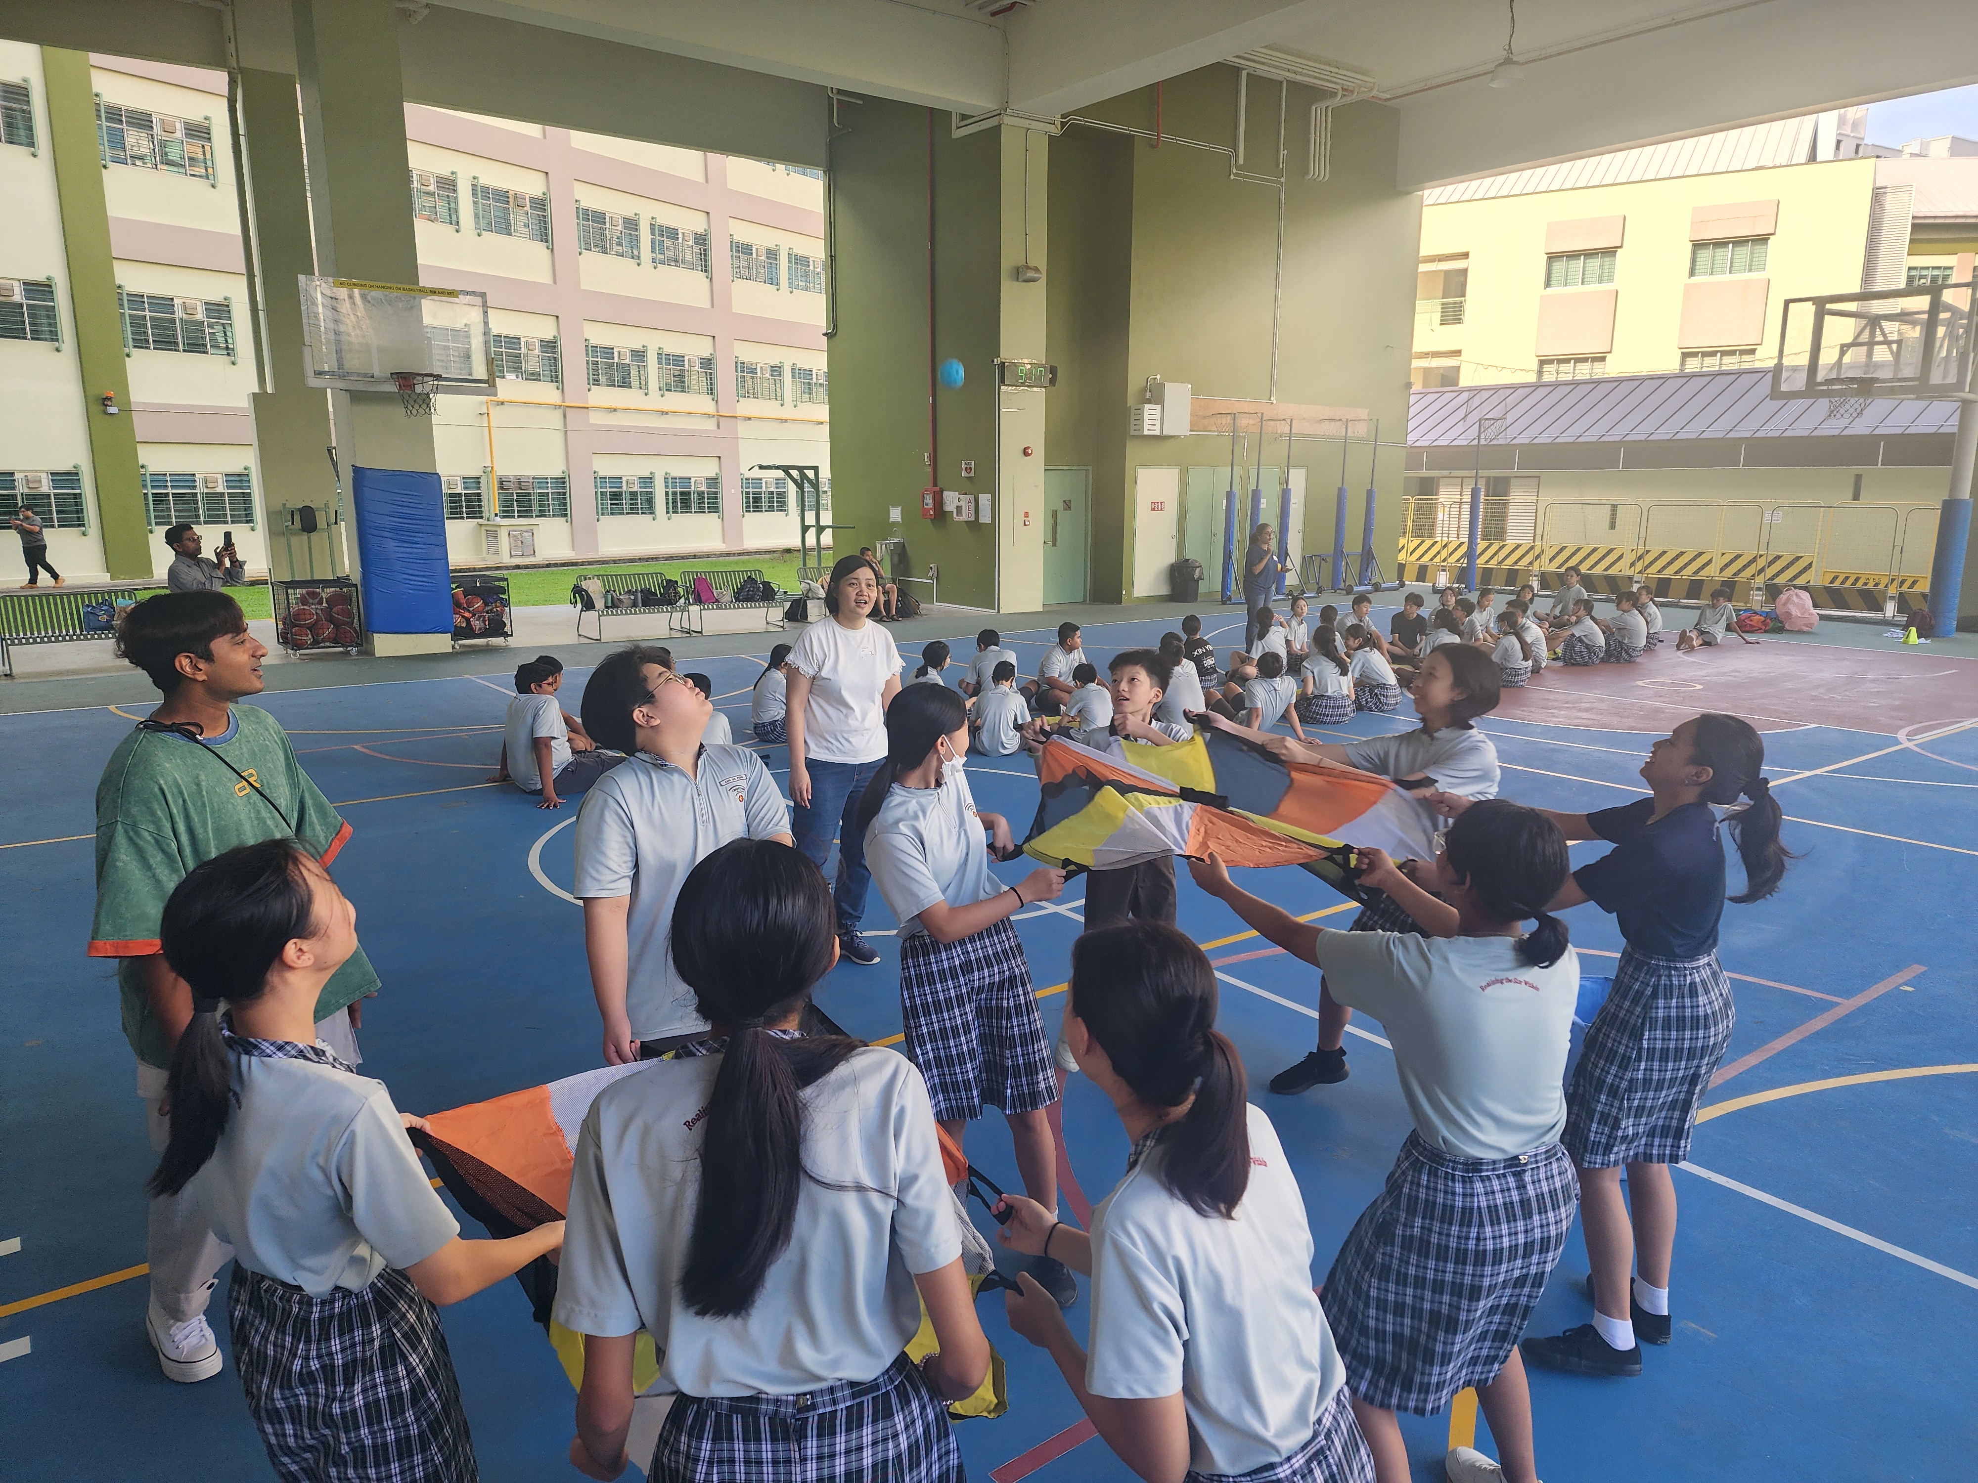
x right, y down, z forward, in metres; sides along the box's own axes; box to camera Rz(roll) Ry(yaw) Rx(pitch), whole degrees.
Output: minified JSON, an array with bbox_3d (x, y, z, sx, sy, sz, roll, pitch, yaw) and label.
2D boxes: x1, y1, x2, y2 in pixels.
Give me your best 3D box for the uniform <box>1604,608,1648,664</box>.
[{"bbox_3d":[7.169,-1.205,14.778,0.500,0.590,0.430,6,13,29],"label":"uniform"}]

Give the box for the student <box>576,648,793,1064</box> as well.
[{"bbox_3d":[-0.663,0.612,2.755,0.500,1.610,0.420,-6,13,-27],"label":"student"}]

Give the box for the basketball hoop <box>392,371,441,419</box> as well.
[{"bbox_3d":[-6.034,-3.661,13.890,0.490,0.480,0.520,-8,14,-36],"label":"basketball hoop"}]

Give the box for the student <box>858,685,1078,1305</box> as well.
[{"bbox_3d":[-0.023,0.599,3.139,0.580,1.490,0.480,4,12,20],"label":"student"}]

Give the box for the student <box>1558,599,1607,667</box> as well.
[{"bbox_3d":[6.618,-1.274,14.760,0.700,0.730,0.450,7,13,31],"label":"student"}]

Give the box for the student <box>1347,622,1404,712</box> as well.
[{"bbox_3d":[3.323,-0.665,11.389,0.660,0.750,0.480,5,12,22],"label":"student"}]

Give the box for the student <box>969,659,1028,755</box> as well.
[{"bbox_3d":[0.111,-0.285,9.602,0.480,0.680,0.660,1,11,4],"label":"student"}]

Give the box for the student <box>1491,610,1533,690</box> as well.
[{"bbox_3d":[5.201,-0.951,13.092,0.480,0.740,0.600,-3,12,-16],"label":"student"}]

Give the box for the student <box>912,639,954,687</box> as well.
[{"bbox_3d":[-0.402,-0.489,10.797,0.640,0.710,0.480,-10,15,-40],"label":"student"}]

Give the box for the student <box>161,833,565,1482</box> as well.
[{"bbox_3d":[-0.804,0.857,1.733,0.600,1.530,0.440,-9,15,-39],"label":"student"}]

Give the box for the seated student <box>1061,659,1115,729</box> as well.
[{"bbox_3d":[0.721,-0.308,9.729,0.460,0.680,0.660,-8,14,-37],"label":"seated student"}]

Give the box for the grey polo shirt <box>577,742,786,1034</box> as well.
[{"bbox_3d":[-0.674,0.339,2.901,0.520,0.680,0.310,-10,15,-42],"label":"grey polo shirt"}]

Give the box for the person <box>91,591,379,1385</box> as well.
[{"bbox_3d":[-1.716,0.541,2.985,0.420,1.710,0.580,7,13,31],"label":"person"}]

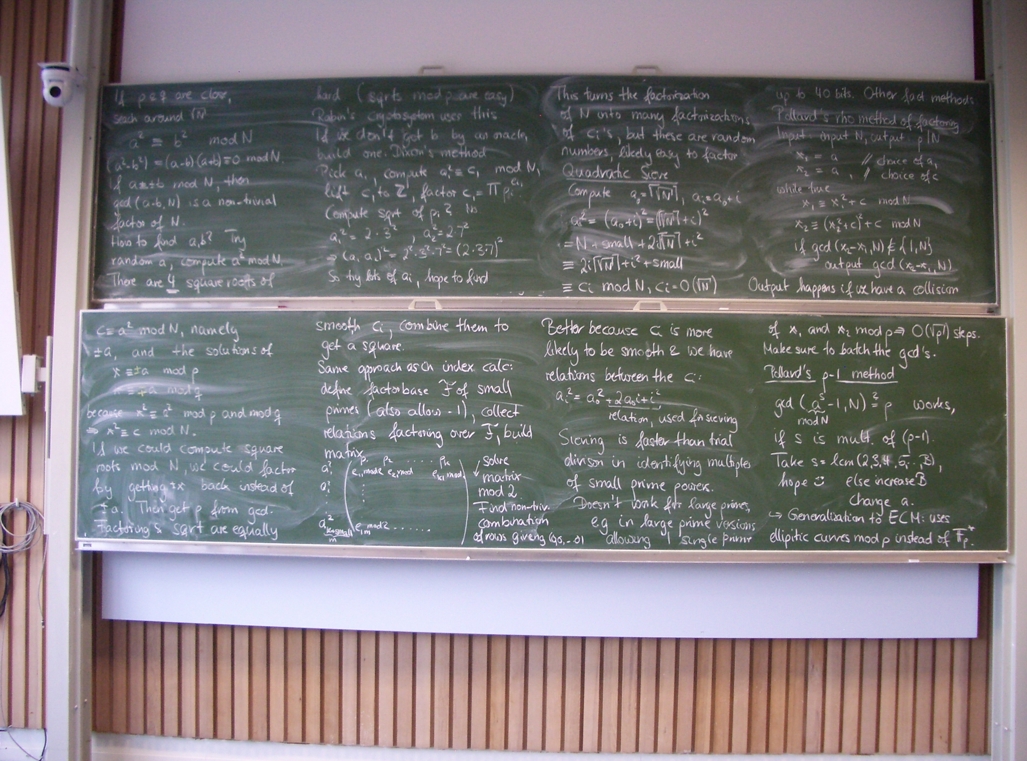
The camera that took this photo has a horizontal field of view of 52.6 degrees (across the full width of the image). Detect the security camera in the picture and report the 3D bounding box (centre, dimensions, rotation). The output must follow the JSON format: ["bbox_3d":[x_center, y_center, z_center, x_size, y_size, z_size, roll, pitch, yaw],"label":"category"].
[{"bbox_3d":[-1.895,-1.233,4.330,0.140,0.160,0.155,1,-3,-13],"label":"security camera"}]

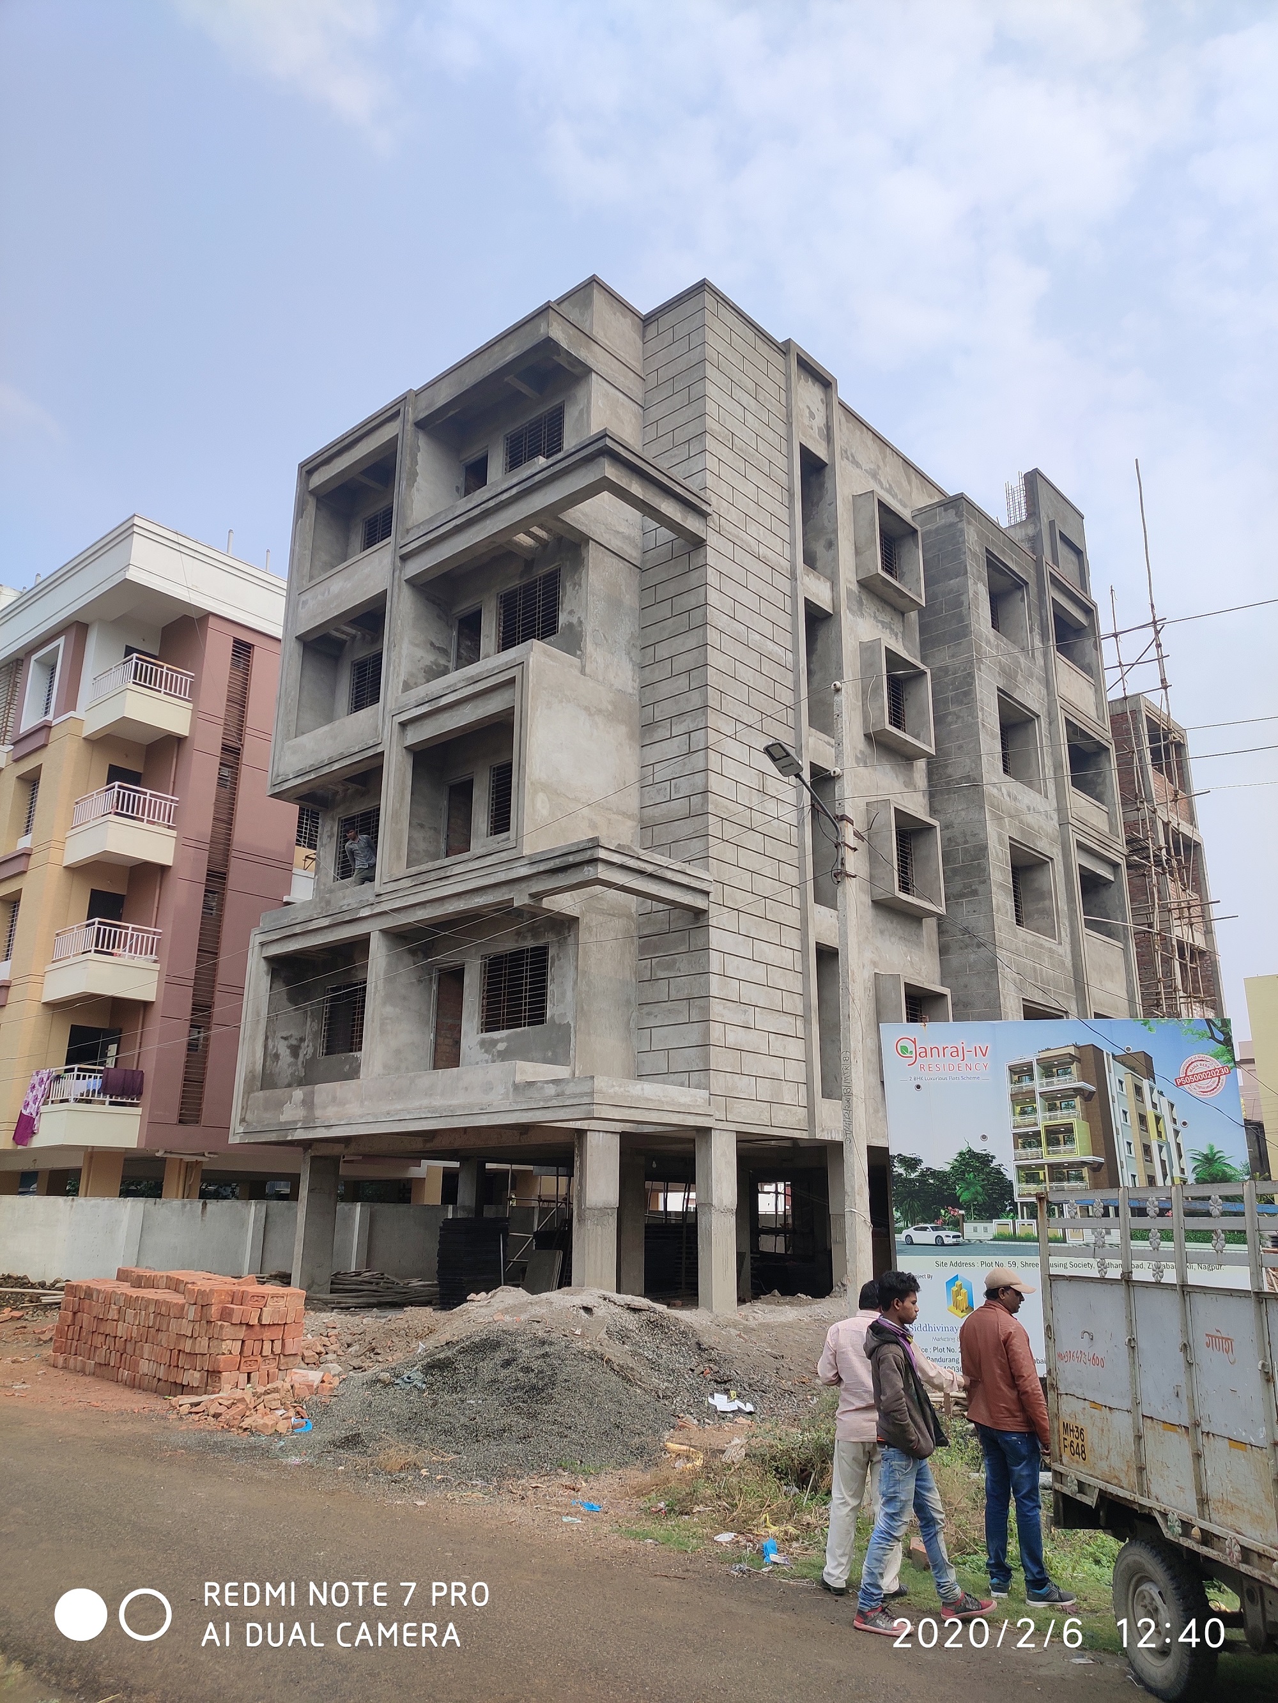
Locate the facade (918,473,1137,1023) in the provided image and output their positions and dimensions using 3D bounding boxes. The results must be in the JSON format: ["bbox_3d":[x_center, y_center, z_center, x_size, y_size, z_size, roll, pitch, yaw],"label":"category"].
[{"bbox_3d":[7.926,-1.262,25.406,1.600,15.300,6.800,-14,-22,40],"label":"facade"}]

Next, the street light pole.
[{"bbox_3d":[1.524,1.085,10.904,0.300,5.700,1.350,-14,-22,40],"label":"street light pole"}]

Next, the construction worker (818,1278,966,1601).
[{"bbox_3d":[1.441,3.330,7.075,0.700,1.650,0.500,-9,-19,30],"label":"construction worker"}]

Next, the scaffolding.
[{"bbox_3d":[13.115,-0.332,29.746,1.900,19.500,3.600,-14,-22,40],"label":"scaffolding"}]

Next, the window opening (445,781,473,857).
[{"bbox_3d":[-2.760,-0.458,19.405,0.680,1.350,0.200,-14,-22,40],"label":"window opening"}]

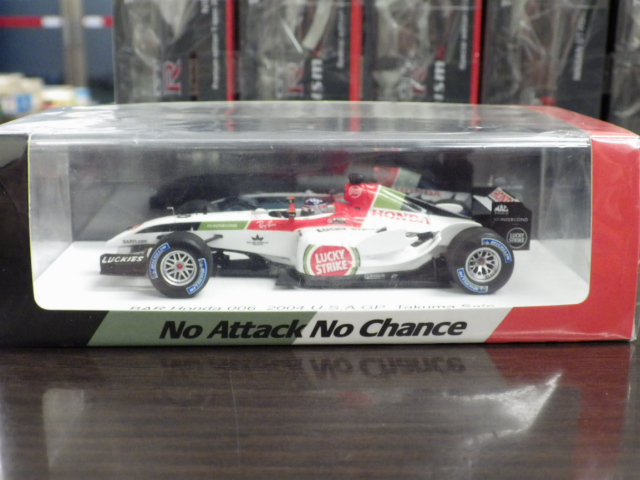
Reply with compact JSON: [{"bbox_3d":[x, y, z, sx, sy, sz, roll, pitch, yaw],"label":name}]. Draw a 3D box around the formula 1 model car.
[{"bbox_3d":[-0.002,-0.004,0.234,0.106,0.025,0.041,-1,14,1],"label":"formula 1 model car"}]

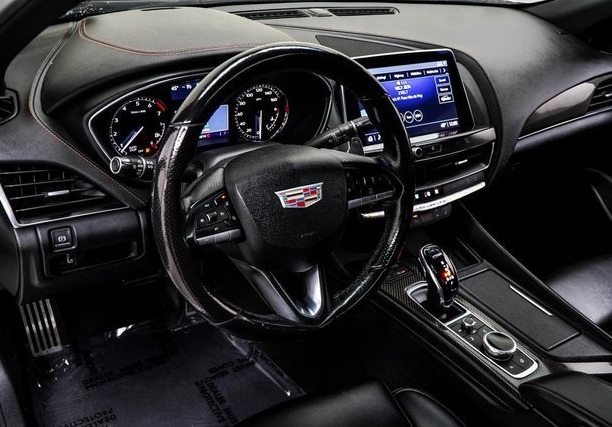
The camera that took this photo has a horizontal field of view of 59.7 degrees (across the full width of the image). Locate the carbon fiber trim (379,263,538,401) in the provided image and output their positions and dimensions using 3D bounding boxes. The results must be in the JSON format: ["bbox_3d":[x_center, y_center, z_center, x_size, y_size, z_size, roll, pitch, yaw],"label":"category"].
[{"bbox_3d":[0.246,0.173,0.850,0.105,0.028,0.310,-14,28,-30],"label":"carbon fiber trim"}]

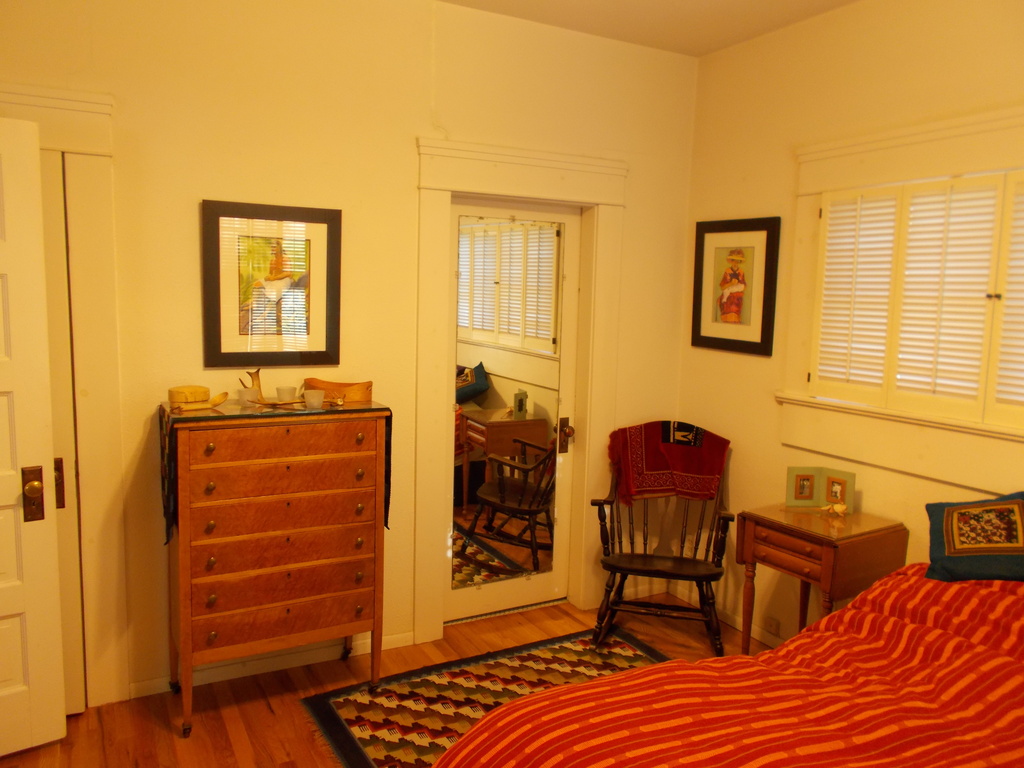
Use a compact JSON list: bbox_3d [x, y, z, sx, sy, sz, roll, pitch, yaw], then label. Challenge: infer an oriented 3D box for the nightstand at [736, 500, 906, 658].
[{"bbox_3d":[1.171,0.880,2.976,0.435,0.749,0.455,-3,8,-33],"label":"nightstand"}]

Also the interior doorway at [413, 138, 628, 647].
[{"bbox_3d":[0.031,0.047,3.594,1.081,2.190,0.150,-2,8,-29],"label":"interior doorway"}]

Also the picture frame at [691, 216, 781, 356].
[{"bbox_3d":[1.037,-0.459,3.603,0.028,0.613,0.526,-2,8,-29],"label":"picture frame"}]

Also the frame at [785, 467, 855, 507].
[{"bbox_3d":[1.218,0.415,3.038,0.243,0.161,0.060,4,7,17],"label":"frame"}]

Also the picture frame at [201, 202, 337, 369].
[{"bbox_3d":[-0.900,-0.372,2.938,0.512,0.608,0.028,-2,8,-29],"label":"picture frame"}]

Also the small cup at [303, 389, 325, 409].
[{"bbox_3d":[-0.711,0.053,2.772,0.075,0.067,0.075,2,7,0],"label":"small cup"}]

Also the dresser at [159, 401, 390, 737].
[{"bbox_3d":[-0.881,0.637,2.888,0.747,1.138,0.385,-2,8,-29],"label":"dresser"}]

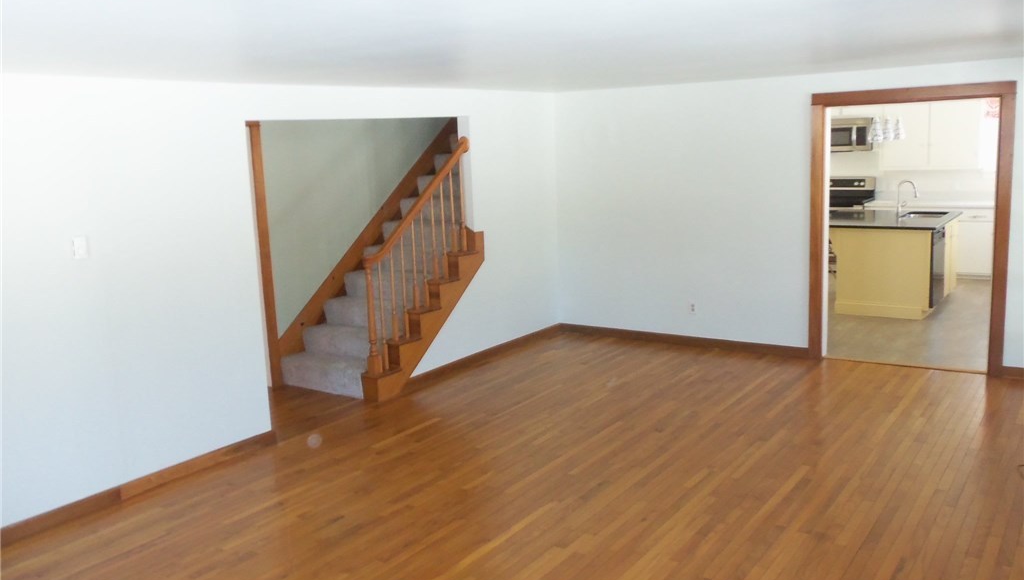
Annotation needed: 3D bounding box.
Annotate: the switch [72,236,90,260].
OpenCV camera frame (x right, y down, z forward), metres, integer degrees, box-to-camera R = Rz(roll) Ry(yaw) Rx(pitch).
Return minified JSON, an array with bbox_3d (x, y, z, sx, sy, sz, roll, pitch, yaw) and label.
[{"bbox_3d":[-2.263,-0.219,4.358,0.015,0.116,0.075,5,12,36],"label":"switch"}]

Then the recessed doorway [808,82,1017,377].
[{"bbox_3d":[3.040,-0.457,6.403,1.413,2.148,0.143,5,12,36],"label":"recessed doorway"}]

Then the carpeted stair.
[{"bbox_3d":[-0.744,-0.527,7.454,0.974,2.259,2.806,5,12,36],"label":"carpeted stair"}]

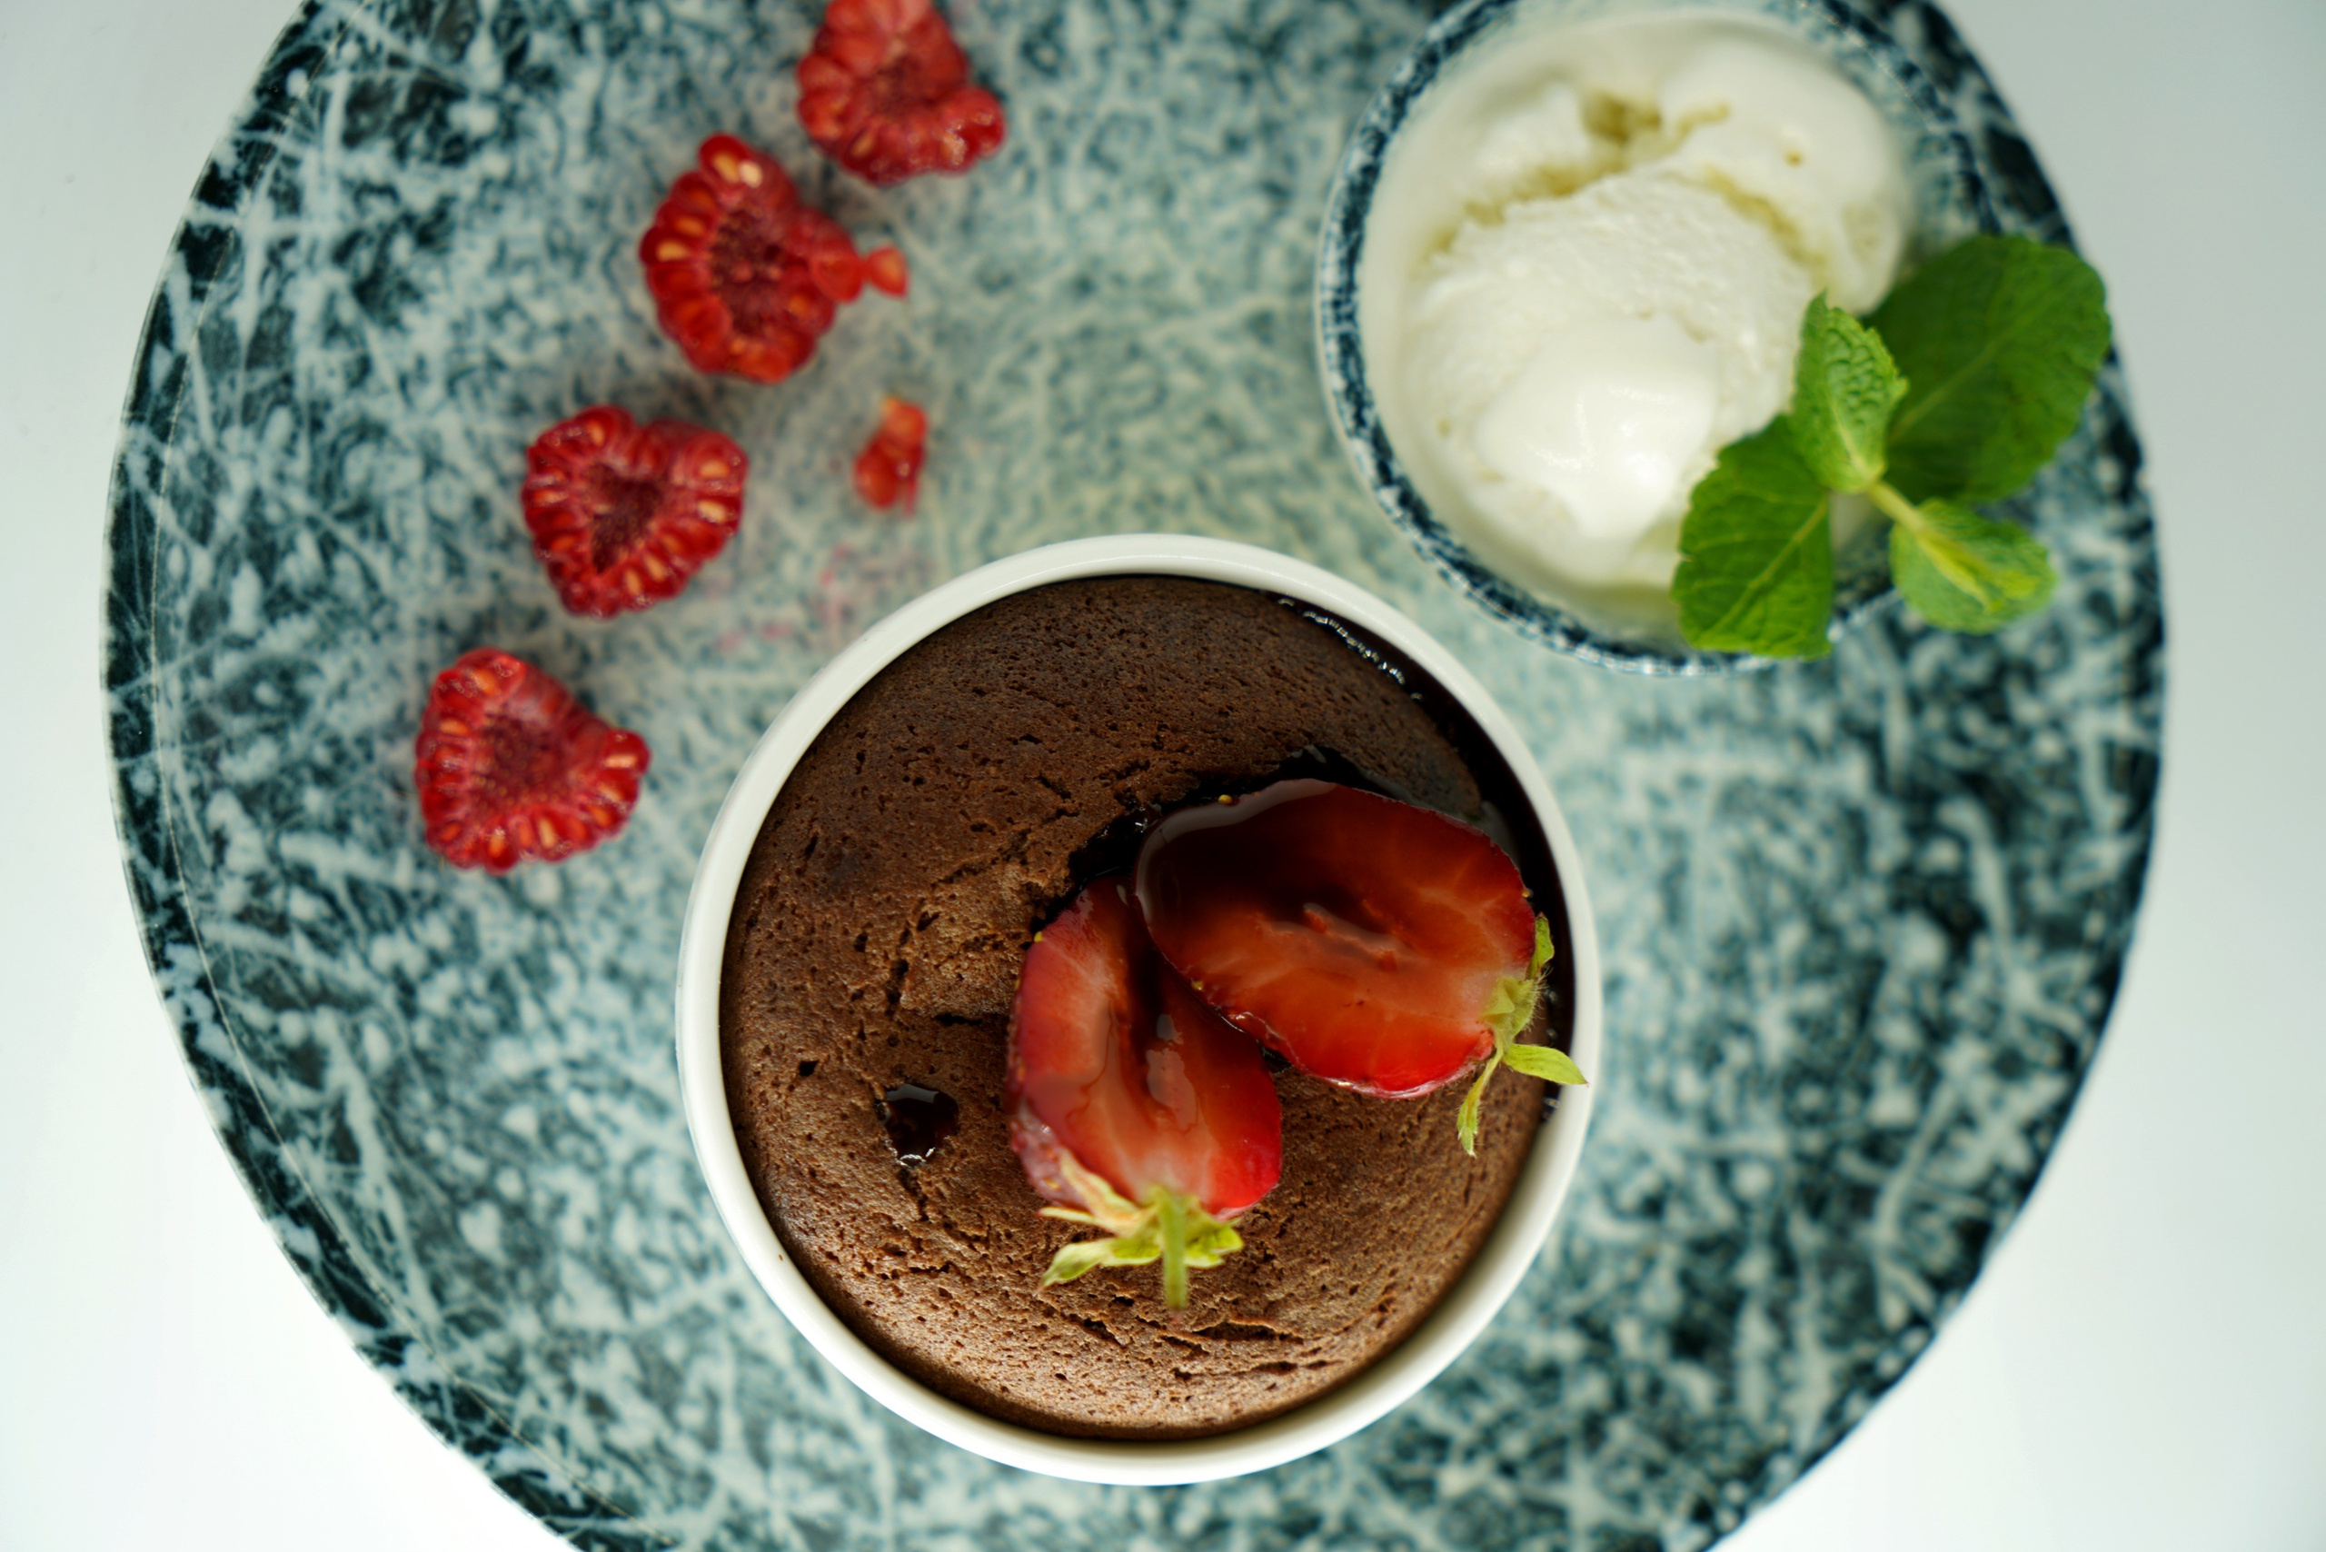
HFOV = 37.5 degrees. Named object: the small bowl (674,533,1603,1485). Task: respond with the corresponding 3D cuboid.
[{"bbox_3d":[-0.006,0.022,0.343,0.089,0.044,0.089,0,88,-14],"label":"small bowl"}]

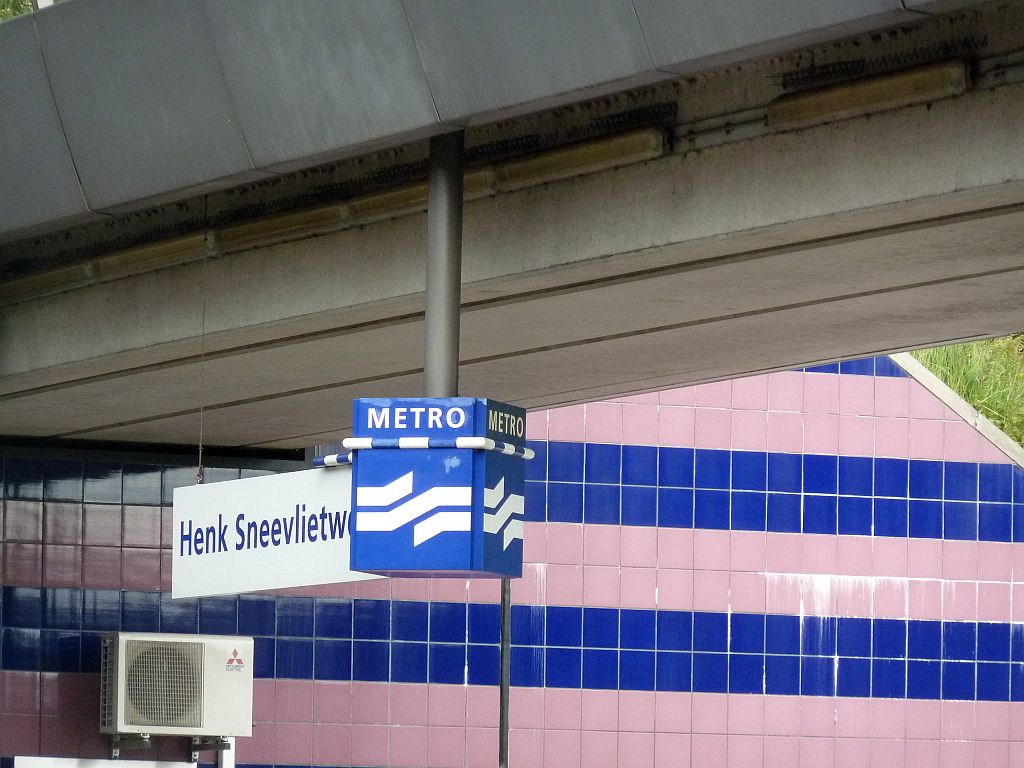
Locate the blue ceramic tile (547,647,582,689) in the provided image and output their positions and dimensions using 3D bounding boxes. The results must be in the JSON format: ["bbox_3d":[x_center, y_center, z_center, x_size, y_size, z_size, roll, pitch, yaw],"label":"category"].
[{"bbox_3d":[0.297,1.654,38.777,0.230,0.230,0.012,3,-5,-26],"label":"blue ceramic tile"}]

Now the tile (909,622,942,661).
[{"bbox_3d":[2.446,1.520,39.521,0.237,0.237,0.012,3,-5,-27],"label":"tile"}]

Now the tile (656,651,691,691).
[{"bbox_3d":[0.944,1.679,39.000,0.234,0.234,0.010,3,-5,-26],"label":"tile"}]

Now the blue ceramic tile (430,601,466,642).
[{"bbox_3d":[-0.369,1.364,38.072,0.237,0.237,0.012,3,-5,-27],"label":"blue ceramic tile"}]

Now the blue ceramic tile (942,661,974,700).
[{"bbox_3d":[2.677,1.780,39.913,0.230,0.230,0.012,3,-5,-26],"label":"blue ceramic tile"}]

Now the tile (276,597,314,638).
[{"bbox_3d":[-1.236,1.325,37.941,0.234,0.234,0.010,3,-5,-26],"label":"tile"}]

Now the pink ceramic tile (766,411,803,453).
[{"bbox_3d":[1.624,0.287,39.648,0.236,0.236,0.010,3,-5,-26],"label":"pink ceramic tile"}]

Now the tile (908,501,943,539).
[{"bbox_3d":[2.475,0.811,39.885,0.230,0.230,0.012,3,-5,-26],"label":"tile"}]

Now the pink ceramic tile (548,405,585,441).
[{"bbox_3d":[0.319,0.218,38.890,0.230,0.230,0.012,3,-5,-26],"label":"pink ceramic tile"}]

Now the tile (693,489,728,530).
[{"bbox_3d":[1.172,0.739,39.183,0.234,0.234,0.010,3,-5,-26],"label":"tile"}]

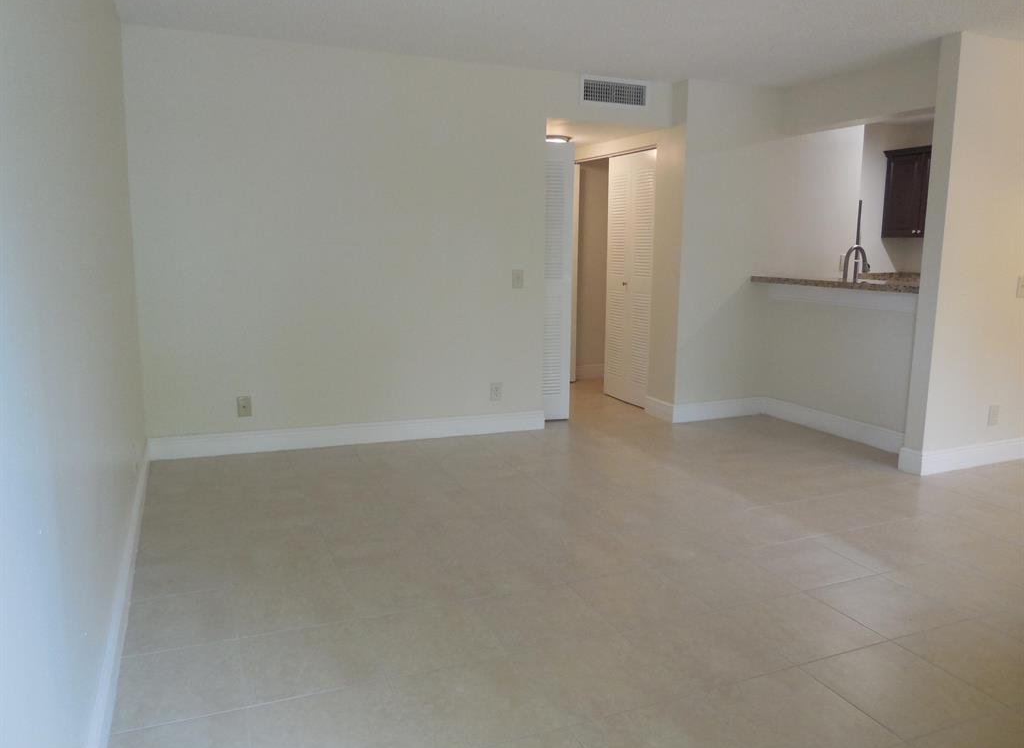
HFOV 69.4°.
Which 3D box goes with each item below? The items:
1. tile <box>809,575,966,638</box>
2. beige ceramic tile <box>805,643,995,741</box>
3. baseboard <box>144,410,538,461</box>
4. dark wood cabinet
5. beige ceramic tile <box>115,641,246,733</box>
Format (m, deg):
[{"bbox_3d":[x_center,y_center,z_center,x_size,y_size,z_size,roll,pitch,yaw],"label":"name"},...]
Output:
[{"bbox_3d":[1.347,0.837,2.673,0.399,0.010,0.399,-3,10,-22],"label":"tile"},{"bbox_3d":[1.150,0.937,2.208,0.396,0.012,0.396,-3,10,-23],"label":"beige ceramic tile"},{"bbox_3d":[-0.979,0.392,4.870,2.595,0.135,0.020,-3,10,-20],"label":"baseboard"},{"bbox_3d":[3.743,-1.605,6.593,0.340,0.790,0.740,-3,10,-22],"label":"dark wood cabinet"},{"bbox_3d":[-0.961,0.899,2.159,0.336,0.010,0.399,-3,10,-22],"label":"beige ceramic tile"}]

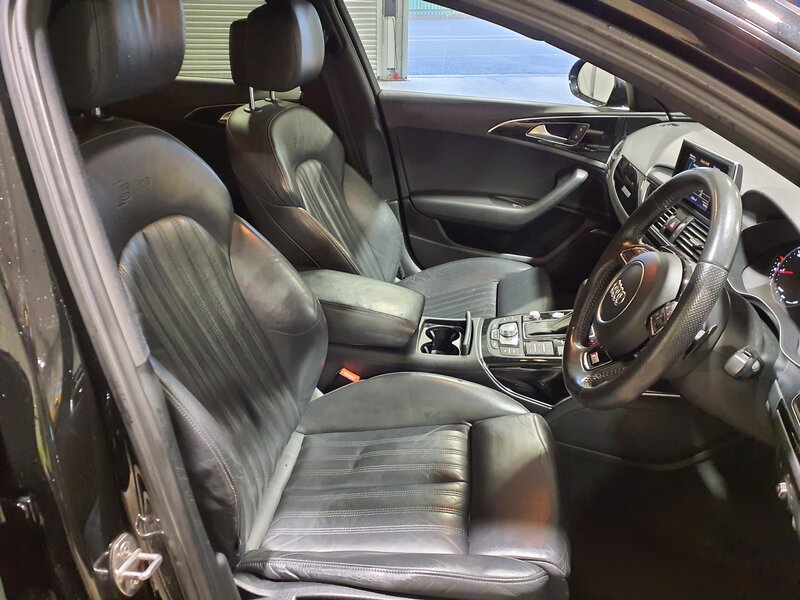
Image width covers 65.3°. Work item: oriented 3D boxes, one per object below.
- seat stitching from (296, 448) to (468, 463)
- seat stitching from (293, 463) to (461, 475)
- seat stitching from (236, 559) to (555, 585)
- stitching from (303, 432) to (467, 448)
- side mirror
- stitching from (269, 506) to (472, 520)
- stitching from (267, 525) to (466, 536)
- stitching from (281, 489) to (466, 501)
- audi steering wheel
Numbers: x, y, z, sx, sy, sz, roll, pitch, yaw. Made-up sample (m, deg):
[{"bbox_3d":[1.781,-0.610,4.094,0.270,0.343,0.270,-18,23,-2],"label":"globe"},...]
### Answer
[{"bbox_3d":[-0.041,0.308,1.229,0.343,0.010,0.016,-4,28,10],"label":"seat stitching"},{"bbox_3d":[-0.042,0.326,1.194,0.334,0.010,0.016,-4,28,10],"label":"seat stitching"},{"bbox_3d":[-0.020,0.401,0.925,0.462,0.022,0.024,-3,28,11],"label":"seat stitching"},{"bbox_3d":[-0.035,0.287,1.268,0.339,0.010,0.016,-4,28,10],"label":"stitching"},{"bbox_3d":[0.640,-0.688,1.983,0.115,0.148,0.210,-5,29,-8],"label":"side mirror"},{"bbox_3d":[-0.059,0.378,1.102,0.351,0.010,0.016,-4,28,10],"label":"stitching"},{"bbox_3d":[-0.061,0.396,1.068,0.350,0.010,0.016,-4,28,10],"label":"stitching"},{"bbox_3d":[-0.051,0.357,1.138,0.345,0.010,0.016,-4,28,10],"label":"stitching"},{"bbox_3d":[0.359,-0.009,0.898,0.100,0.370,0.375,26,30,-4],"label":"audi steering wheel"}]

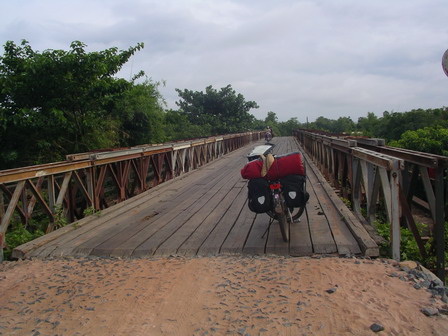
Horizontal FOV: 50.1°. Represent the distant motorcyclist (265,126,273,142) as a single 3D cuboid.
[{"bbox_3d":[4.275,-3.175,45.800,0.720,1.520,1.850,-1,5,12],"label":"distant motorcyclist"}]

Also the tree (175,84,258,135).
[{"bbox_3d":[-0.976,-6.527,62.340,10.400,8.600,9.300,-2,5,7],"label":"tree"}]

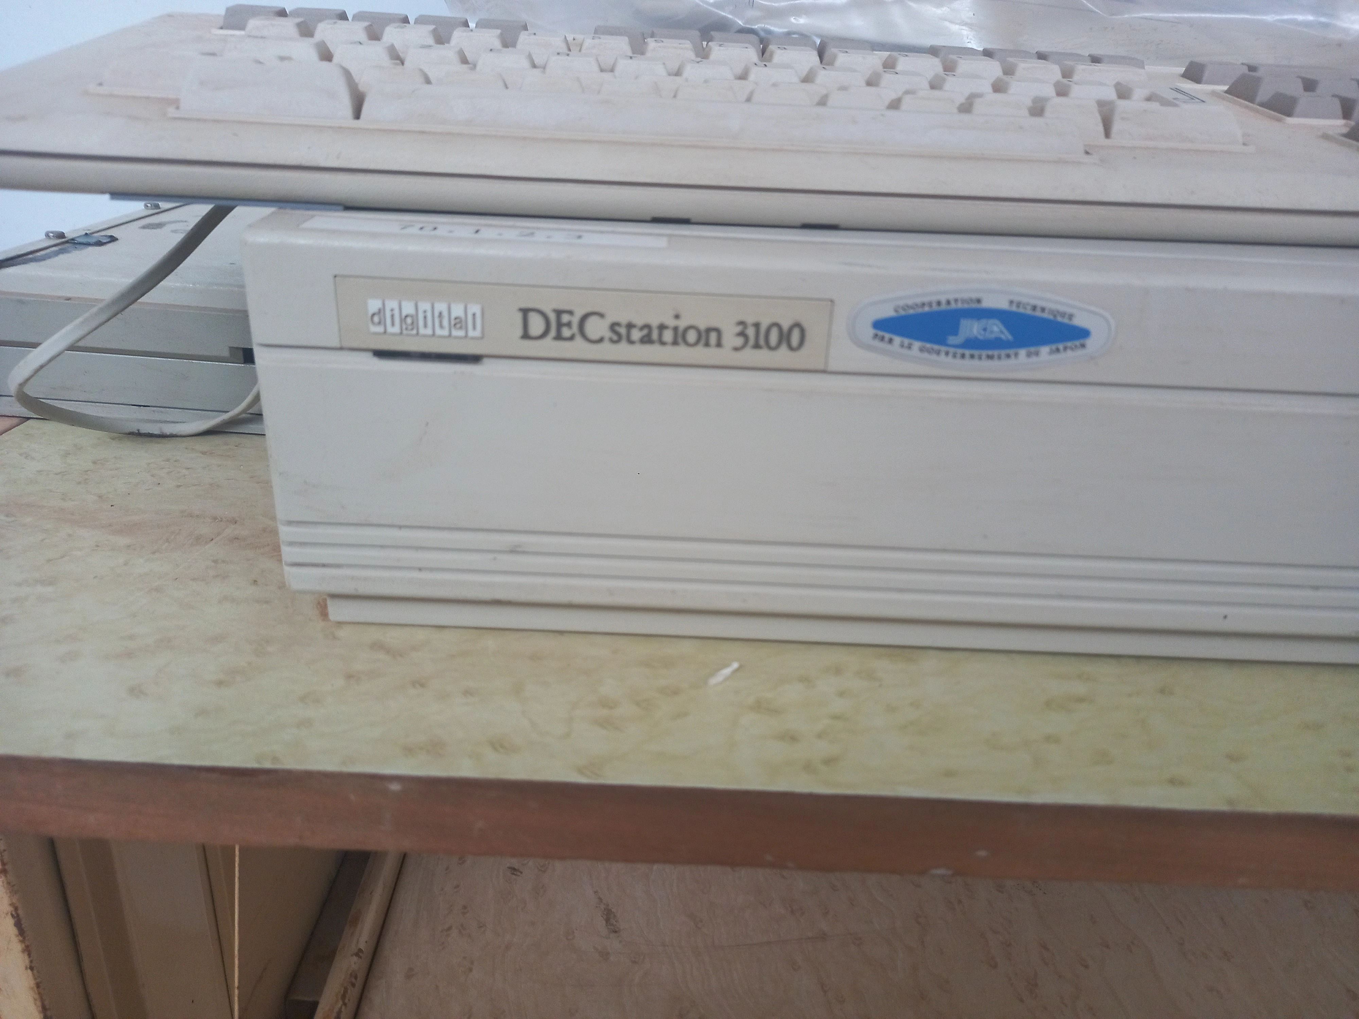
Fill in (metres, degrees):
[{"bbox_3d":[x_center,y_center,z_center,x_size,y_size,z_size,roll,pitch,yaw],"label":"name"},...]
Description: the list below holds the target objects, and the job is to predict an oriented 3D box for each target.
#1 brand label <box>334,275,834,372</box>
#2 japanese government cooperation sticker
[{"bbox_3d":[-0.020,-0.038,0.202,0.102,0.015,0.002,3,24,0],"label":"brand label"},{"bbox_3d":[0.062,-0.037,0.202,0.055,0.017,0.001,3,24,0],"label":"japanese government cooperation sticker"}]

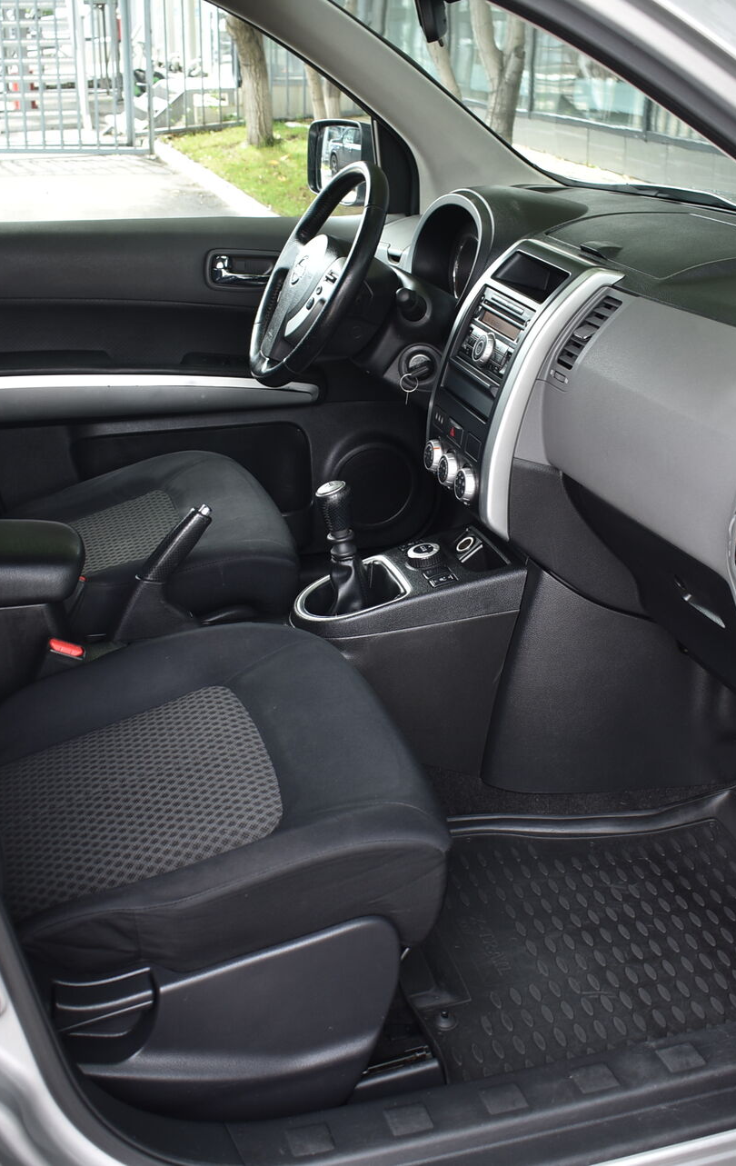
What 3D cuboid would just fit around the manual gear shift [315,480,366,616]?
[{"bbox_3d":[-0.038,-0.047,1.783,0.062,0.197,0.066,-7,24,-15],"label":"manual gear shift"}]

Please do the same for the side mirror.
[{"bbox_3d":[-0.052,-0.818,2.541,0.090,0.158,0.205,-7,24,-15],"label":"side mirror"}]

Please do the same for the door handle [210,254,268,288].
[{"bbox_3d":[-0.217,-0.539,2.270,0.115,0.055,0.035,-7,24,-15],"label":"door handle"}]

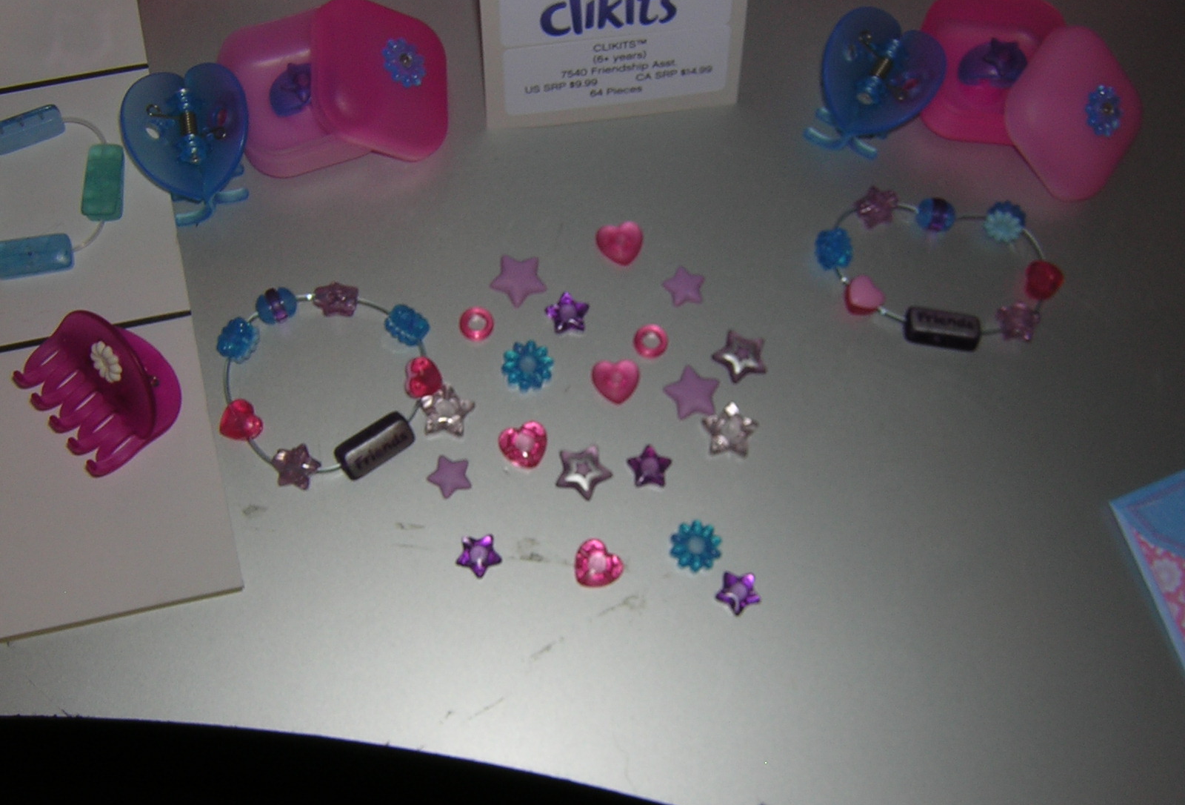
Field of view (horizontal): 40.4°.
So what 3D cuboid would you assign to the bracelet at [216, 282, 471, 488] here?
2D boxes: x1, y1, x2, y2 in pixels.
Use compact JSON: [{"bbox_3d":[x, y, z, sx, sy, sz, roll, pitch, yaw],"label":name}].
[{"bbox_3d":[-0.072,-0.005,0.462,0.070,0.012,0.056,0,76,-2],"label":"bracelet"}]

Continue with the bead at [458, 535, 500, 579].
[{"bbox_3d":[-0.032,0.044,0.455,0.013,0.005,0.012,-3,76,-2],"label":"bead"}]

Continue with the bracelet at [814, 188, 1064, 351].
[{"bbox_3d":[0.105,-0.040,0.487,0.076,0.011,0.046,8,76,-1],"label":"bracelet"}]

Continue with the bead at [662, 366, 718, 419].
[{"bbox_3d":[0.029,-0.003,0.468,0.016,0.004,0.015,-9,77,-4],"label":"bead"}]

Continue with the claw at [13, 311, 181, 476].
[{"bbox_3d":[-0.136,-0.005,0.448,0.037,0.027,0.041,-42,82,-12],"label":"claw"}]

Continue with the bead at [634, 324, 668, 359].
[{"bbox_3d":[0.018,-0.018,0.480,0.010,0.004,0.010,1,76,-3],"label":"bead"}]

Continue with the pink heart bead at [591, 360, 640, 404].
[{"bbox_3d":[0.007,-0.006,0.476,0.014,0.005,0.013,0,76,-3],"label":"pink heart bead"}]

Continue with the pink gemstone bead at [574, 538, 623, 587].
[{"bbox_3d":[0.002,0.045,0.455,0.013,0.005,0.014,-44,81,-11],"label":"pink gemstone bead"}]

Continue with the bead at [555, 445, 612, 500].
[{"bbox_3d":[-0.003,0.021,0.469,0.017,0.005,0.016,-10,77,-6],"label":"bead"}]

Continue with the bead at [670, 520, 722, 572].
[{"bbox_3d":[0.030,0.042,0.466,0.015,0.005,0.015,1,76,-3],"label":"bead"}]

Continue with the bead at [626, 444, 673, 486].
[{"bbox_3d":[0.017,0.018,0.462,0.013,0.005,0.012,1,76,-2],"label":"bead"}]

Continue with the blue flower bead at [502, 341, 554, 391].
[{"bbox_3d":[-0.019,-0.011,0.468,0.015,0.005,0.015,0,76,-2],"label":"blue flower bead"}]

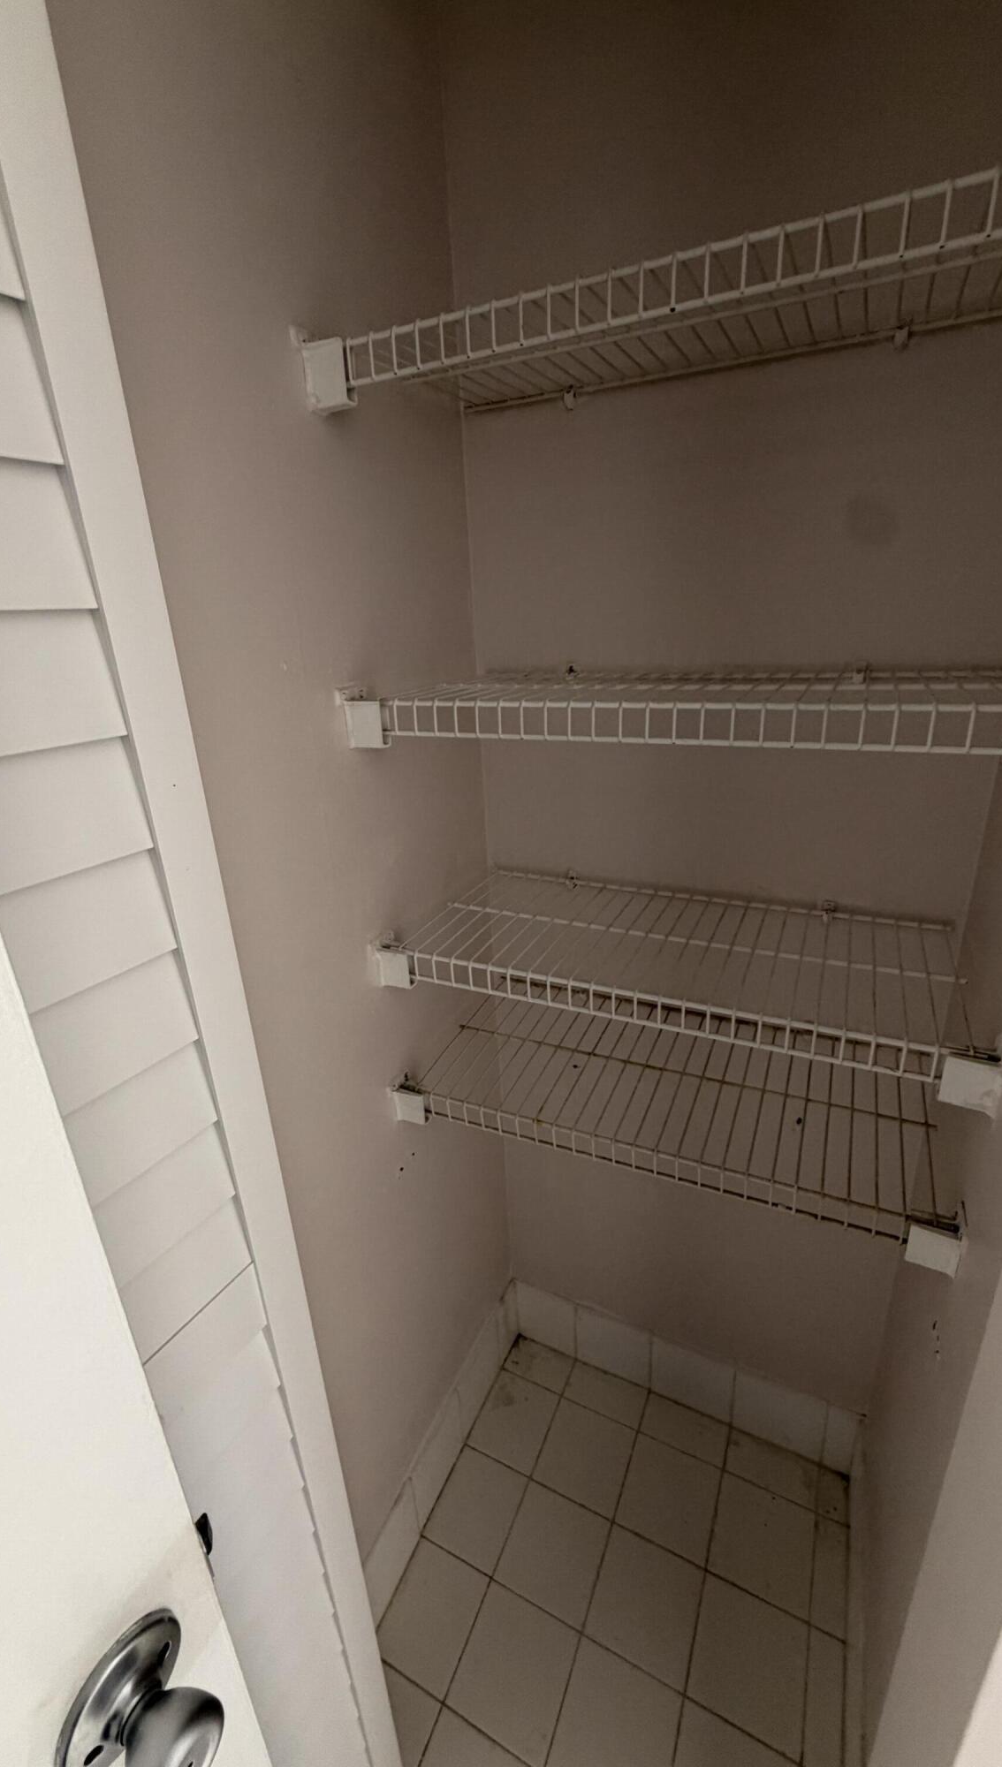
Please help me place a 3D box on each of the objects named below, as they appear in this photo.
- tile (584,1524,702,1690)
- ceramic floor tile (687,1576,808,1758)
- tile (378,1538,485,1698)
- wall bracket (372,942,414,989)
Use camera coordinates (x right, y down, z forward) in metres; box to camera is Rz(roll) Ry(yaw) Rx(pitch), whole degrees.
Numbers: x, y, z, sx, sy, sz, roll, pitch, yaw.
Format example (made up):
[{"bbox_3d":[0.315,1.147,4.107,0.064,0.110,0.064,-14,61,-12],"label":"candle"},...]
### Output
[{"bbox_3d":[0.226,1.120,1.113,0.151,0.008,0.152,8,24,25],"label":"tile"},{"bbox_3d":[0.364,1.138,1.048,0.151,0.008,0.152,8,24,25],"label":"ceramic floor tile"},{"bbox_3d":[-0.109,1.138,1.112,0.130,0.008,0.152,8,24,25],"label":"tile"},{"bbox_3d":[-0.128,0.104,0.910,0.040,0.052,0.025,8,24,25],"label":"wall bracket"}]

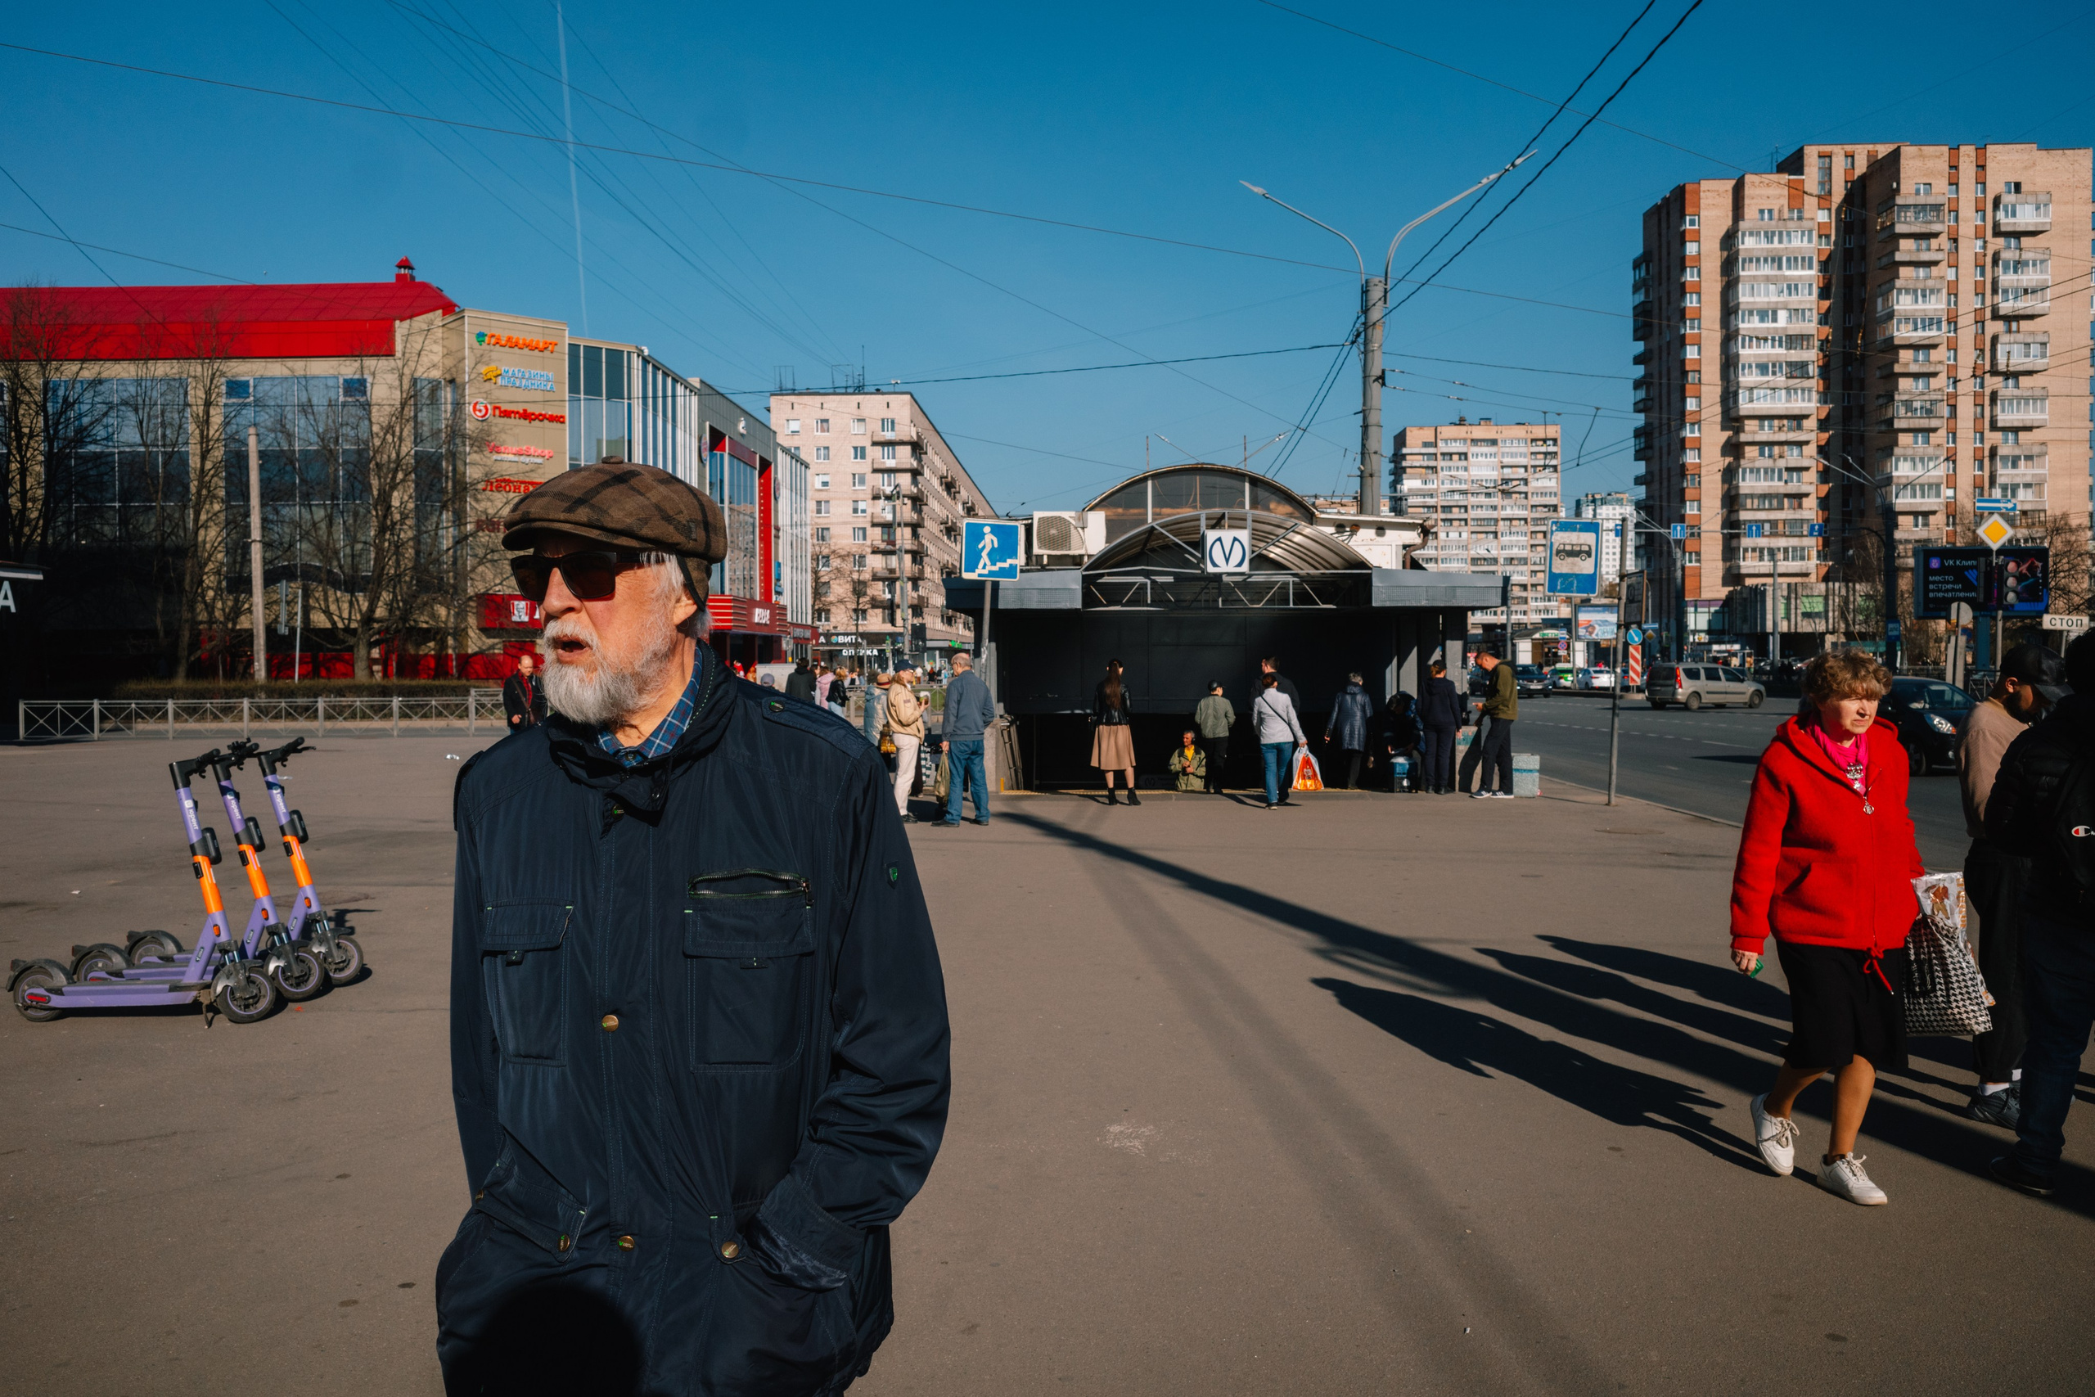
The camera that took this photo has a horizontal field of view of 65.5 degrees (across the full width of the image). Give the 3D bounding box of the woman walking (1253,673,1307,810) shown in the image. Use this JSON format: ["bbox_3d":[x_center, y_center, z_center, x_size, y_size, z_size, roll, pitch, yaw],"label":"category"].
[{"bbox_3d":[2.546,0.439,17.914,0.550,1.510,0.480,0,1,0],"label":"woman walking"}]

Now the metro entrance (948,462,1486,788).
[{"bbox_3d":[2.245,-1.181,24.780,6.700,4.450,11.000,0,1,1],"label":"metro entrance"}]

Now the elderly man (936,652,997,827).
[{"bbox_3d":[-0.799,0.398,16.113,0.580,1.700,0.450,-1,1,-25],"label":"elderly man"}]

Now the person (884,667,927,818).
[{"bbox_3d":[-1.415,0.426,16.513,0.450,1.630,0.500,0,1,-5],"label":"person"}]

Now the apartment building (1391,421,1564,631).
[{"bbox_3d":[93.069,-32.920,357.369,34.000,52.500,17.000,0,1,1],"label":"apartment building"}]

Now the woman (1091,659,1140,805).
[{"bbox_3d":[0.777,0.356,18.613,0.500,1.660,0.420,0,1,12],"label":"woman"}]

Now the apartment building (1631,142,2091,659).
[{"bbox_3d":[86.483,-29.398,176.402,39.000,53.500,27.000,0,1,0],"label":"apartment building"}]

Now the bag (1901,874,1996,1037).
[{"bbox_3d":[2.815,0.801,5.100,0.310,0.500,0.160,0,1,15],"label":"bag"}]

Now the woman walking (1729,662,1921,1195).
[{"bbox_3d":[2.401,0.670,5.016,0.550,1.620,0.520,0,1,-6],"label":"woman walking"}]

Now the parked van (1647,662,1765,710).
[{"bbox_3d":[23.579,-0.489,58.427,4.450,1.660,1.750,-1,1,-26],"label":"parked van"}]

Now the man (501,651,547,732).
[{"bbox_3d":[-6.590,0.316,20.611,0.560,1.710,0.400,-1,2,-33],"label":"man"}]

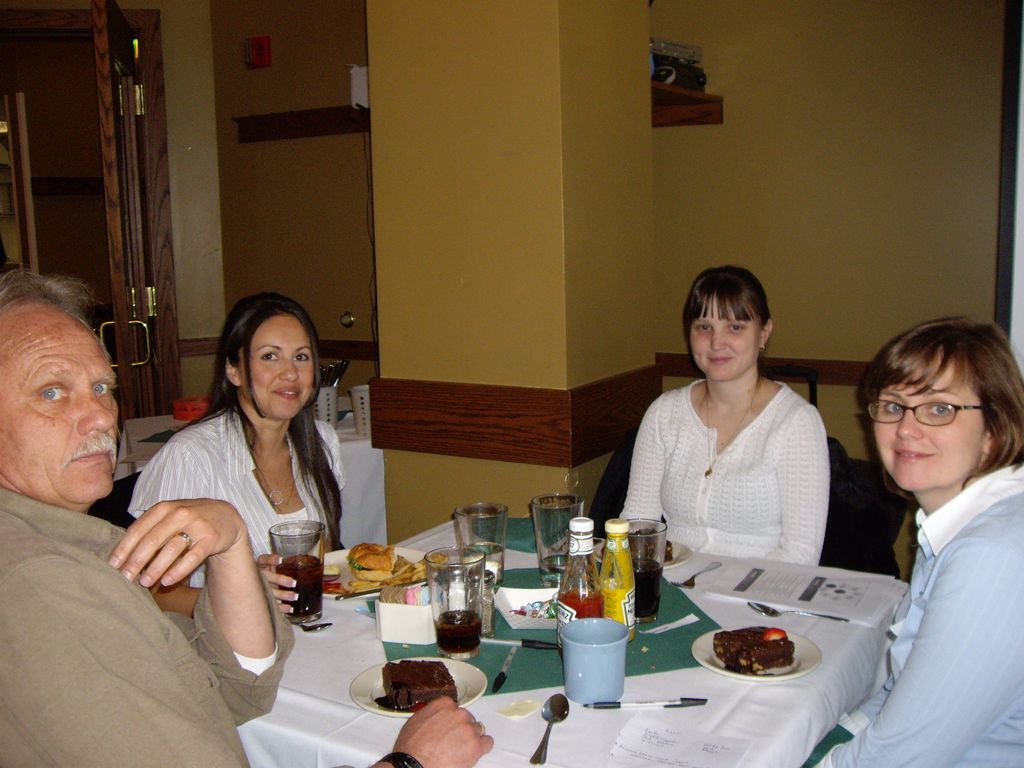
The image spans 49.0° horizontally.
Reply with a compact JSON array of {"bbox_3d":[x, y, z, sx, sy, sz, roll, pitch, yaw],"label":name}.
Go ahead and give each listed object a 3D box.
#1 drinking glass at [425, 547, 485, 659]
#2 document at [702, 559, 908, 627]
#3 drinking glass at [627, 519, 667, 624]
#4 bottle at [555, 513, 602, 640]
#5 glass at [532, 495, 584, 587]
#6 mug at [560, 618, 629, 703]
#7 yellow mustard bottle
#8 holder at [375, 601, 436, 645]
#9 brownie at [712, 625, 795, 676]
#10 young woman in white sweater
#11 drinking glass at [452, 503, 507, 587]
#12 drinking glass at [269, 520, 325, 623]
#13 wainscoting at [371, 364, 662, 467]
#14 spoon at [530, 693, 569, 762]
[{"bbox_3d":[-0.080,0.322,1.647,0.088,0.144,0.088,-2,9,-3],"label":"drinking glass"},{"bbox_3d":[0.491,0.338,1.877,0.285,0.012,0.222,4,11,31],"label":"document"},{"bbox_3d":[0.200,0.296,1.767,0.088,0.144,0.088,0,9,6],"label":"drinking glass"},{"bbox_3d":[0.101,0.292,1.618,0.066,0.203,0.066,-1,9,0],"label":"bottle"},{"bbox_3d":[0.079,0.270,1.918,0.089,0.143,0.089,-1,9,2],"label":"glass"},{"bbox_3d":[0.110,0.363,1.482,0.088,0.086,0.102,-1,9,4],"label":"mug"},{"bbox_3d":[0.158,0.293,1.673,0.052,0.181,0.052,-1,9,0],"label":"yellow mustard bottle"},{"bbox_3d":[-0.149,0.350,1.694,0.088,0.062,0.060,1,9,14],"label":"holder"},{"bbox_3d":[0.334,0.365,1.554,0.083,0.036,0.072,-5,9,-23],"label":"brownie"},{"bbox_3d":[0.364,0.401,2.209,0.460,1.240,0.660,3,10,26],"label":"young woman in white sweater"},{"bbox_3d":[-0.049,0.282,1.887,0.088,0.144,0.088,-2,9,-2],"label":"drinking glass"},{"bbox_3d":[-0.333,0.297,1.767,0.089,0.143,0.089,-4,7,-11],"label":"drinking glass"},{"bbox_3d":[0.024,0.052,3.030,0.587,0.184,0.555,4,10,30],"label":"wainscoting"},{"bbox_3d":[0.044,0.416,1.367,0.037,0.021,0.177,0,9,10],"label":"spoon"}]

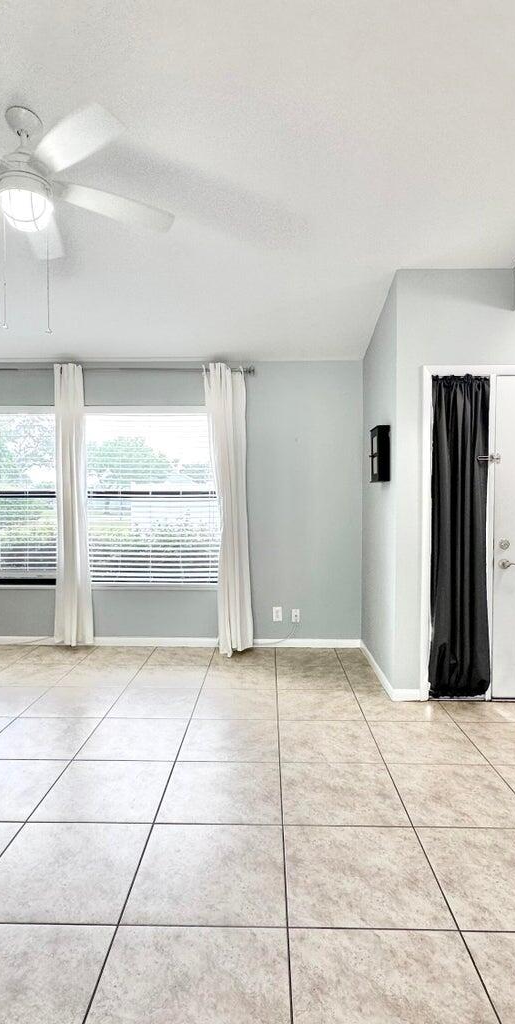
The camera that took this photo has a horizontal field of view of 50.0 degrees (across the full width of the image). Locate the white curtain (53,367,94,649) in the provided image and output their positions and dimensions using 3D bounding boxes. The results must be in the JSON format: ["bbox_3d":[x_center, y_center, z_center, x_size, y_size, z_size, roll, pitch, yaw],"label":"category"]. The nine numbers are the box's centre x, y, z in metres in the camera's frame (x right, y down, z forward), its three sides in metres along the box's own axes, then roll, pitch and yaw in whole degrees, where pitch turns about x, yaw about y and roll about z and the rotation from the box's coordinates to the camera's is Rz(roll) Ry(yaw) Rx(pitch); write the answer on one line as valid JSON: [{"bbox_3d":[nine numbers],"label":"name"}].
[{"bbox_3d":[-1.533,-0.046,4.618,0.311,2.364,0.120,0,2,1],"label":"white curtain"}]

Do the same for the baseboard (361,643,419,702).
[{"bbox_3d":[0.952,1.136,4.077,0.175,0.072,1.212,0,2,1],"label":"baseboard"}]

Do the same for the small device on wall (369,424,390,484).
[{"bbox_3d":[0.827,-0.381,3.692,0.082,0.366,0.244,0,2,1],"label":"small device on wall"}]

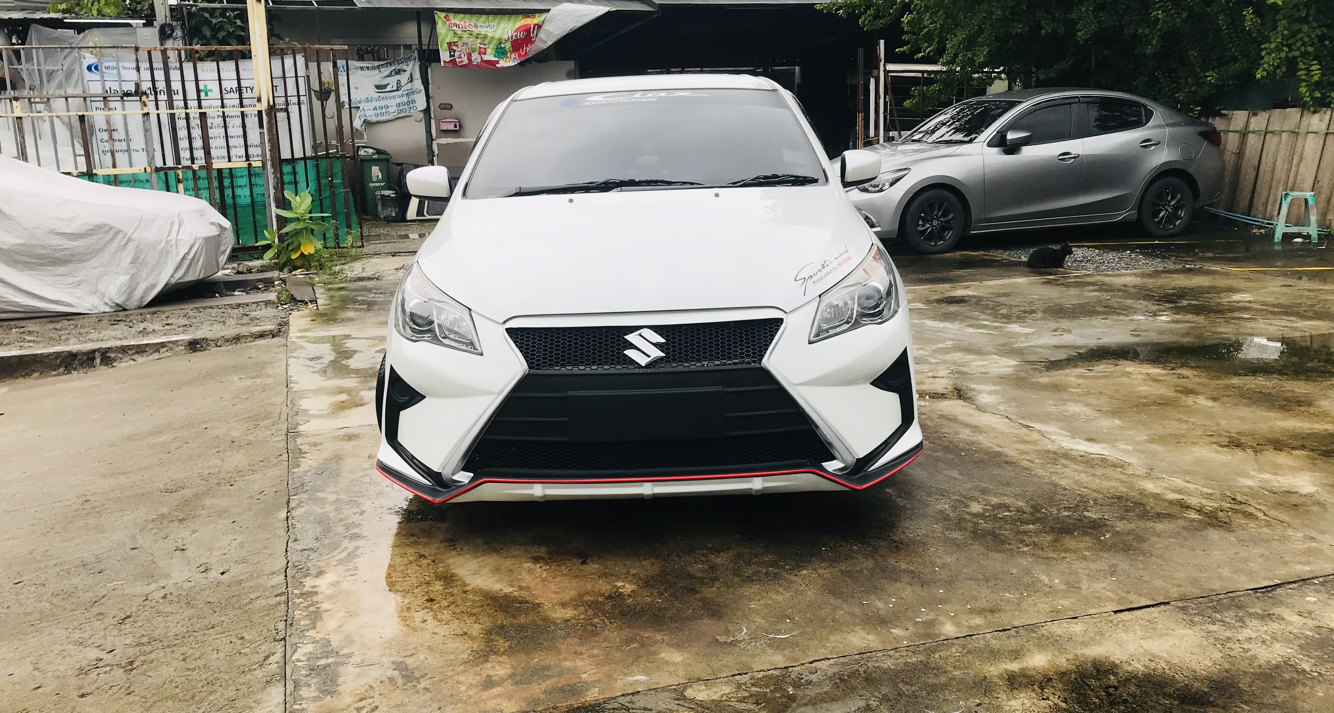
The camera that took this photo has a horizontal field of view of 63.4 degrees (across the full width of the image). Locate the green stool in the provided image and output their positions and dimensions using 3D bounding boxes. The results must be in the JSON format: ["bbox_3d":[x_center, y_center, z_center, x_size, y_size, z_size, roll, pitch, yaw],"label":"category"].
[{"bbox_3d":[5.797,-1.307,10.007,0.340,0.460,0.340,1,12,12],"label":"green stool"}]

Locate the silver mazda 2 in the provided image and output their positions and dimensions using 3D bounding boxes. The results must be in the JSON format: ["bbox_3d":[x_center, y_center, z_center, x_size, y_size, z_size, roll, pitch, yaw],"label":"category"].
[{"bbox_3d":[3.482,-1.934,10.876,4.320,1.470,1.720,-6,13,-17],"label":"silver mazda 2"}]

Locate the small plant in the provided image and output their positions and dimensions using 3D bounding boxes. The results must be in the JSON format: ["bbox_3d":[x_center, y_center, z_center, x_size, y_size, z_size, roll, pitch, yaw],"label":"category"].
[{"bbox_3d":[-3.578,-1.251,10.395,0.600,0.720,0.520,-2,12,0],"label":"small plant"}]

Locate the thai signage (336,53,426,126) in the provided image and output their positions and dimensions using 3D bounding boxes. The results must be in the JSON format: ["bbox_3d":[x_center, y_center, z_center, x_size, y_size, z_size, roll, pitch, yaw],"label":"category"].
[{"bbox_3d":[-3.812,-3.557,14.452,1.136,0.907,0.060,-4,12,-12],"label":"thai signage"}]

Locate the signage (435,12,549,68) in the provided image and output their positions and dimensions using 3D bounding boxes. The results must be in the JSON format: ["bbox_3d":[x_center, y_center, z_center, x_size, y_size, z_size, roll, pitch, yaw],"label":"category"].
[{"bbox_3d":[-2.354,-4.276,14.617,1.517,0.720,0.060,-5,12,-15],"label":"signage"}]

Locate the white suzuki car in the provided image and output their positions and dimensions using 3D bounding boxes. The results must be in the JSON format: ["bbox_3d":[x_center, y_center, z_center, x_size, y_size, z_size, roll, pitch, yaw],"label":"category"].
[{"bbox_3d":[-0.079,-0.593,5.126,1.780,1.475,4.500,-2,12,0],"label":"white suzuki car"}]

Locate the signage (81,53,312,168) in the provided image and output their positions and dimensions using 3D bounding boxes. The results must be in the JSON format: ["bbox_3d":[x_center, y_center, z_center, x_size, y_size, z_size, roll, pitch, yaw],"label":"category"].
[{"bbox_3d":[-4.870,-2.525,11.193,2.188,1.146,0.060,-5,12,-13],"label":"signage"}]

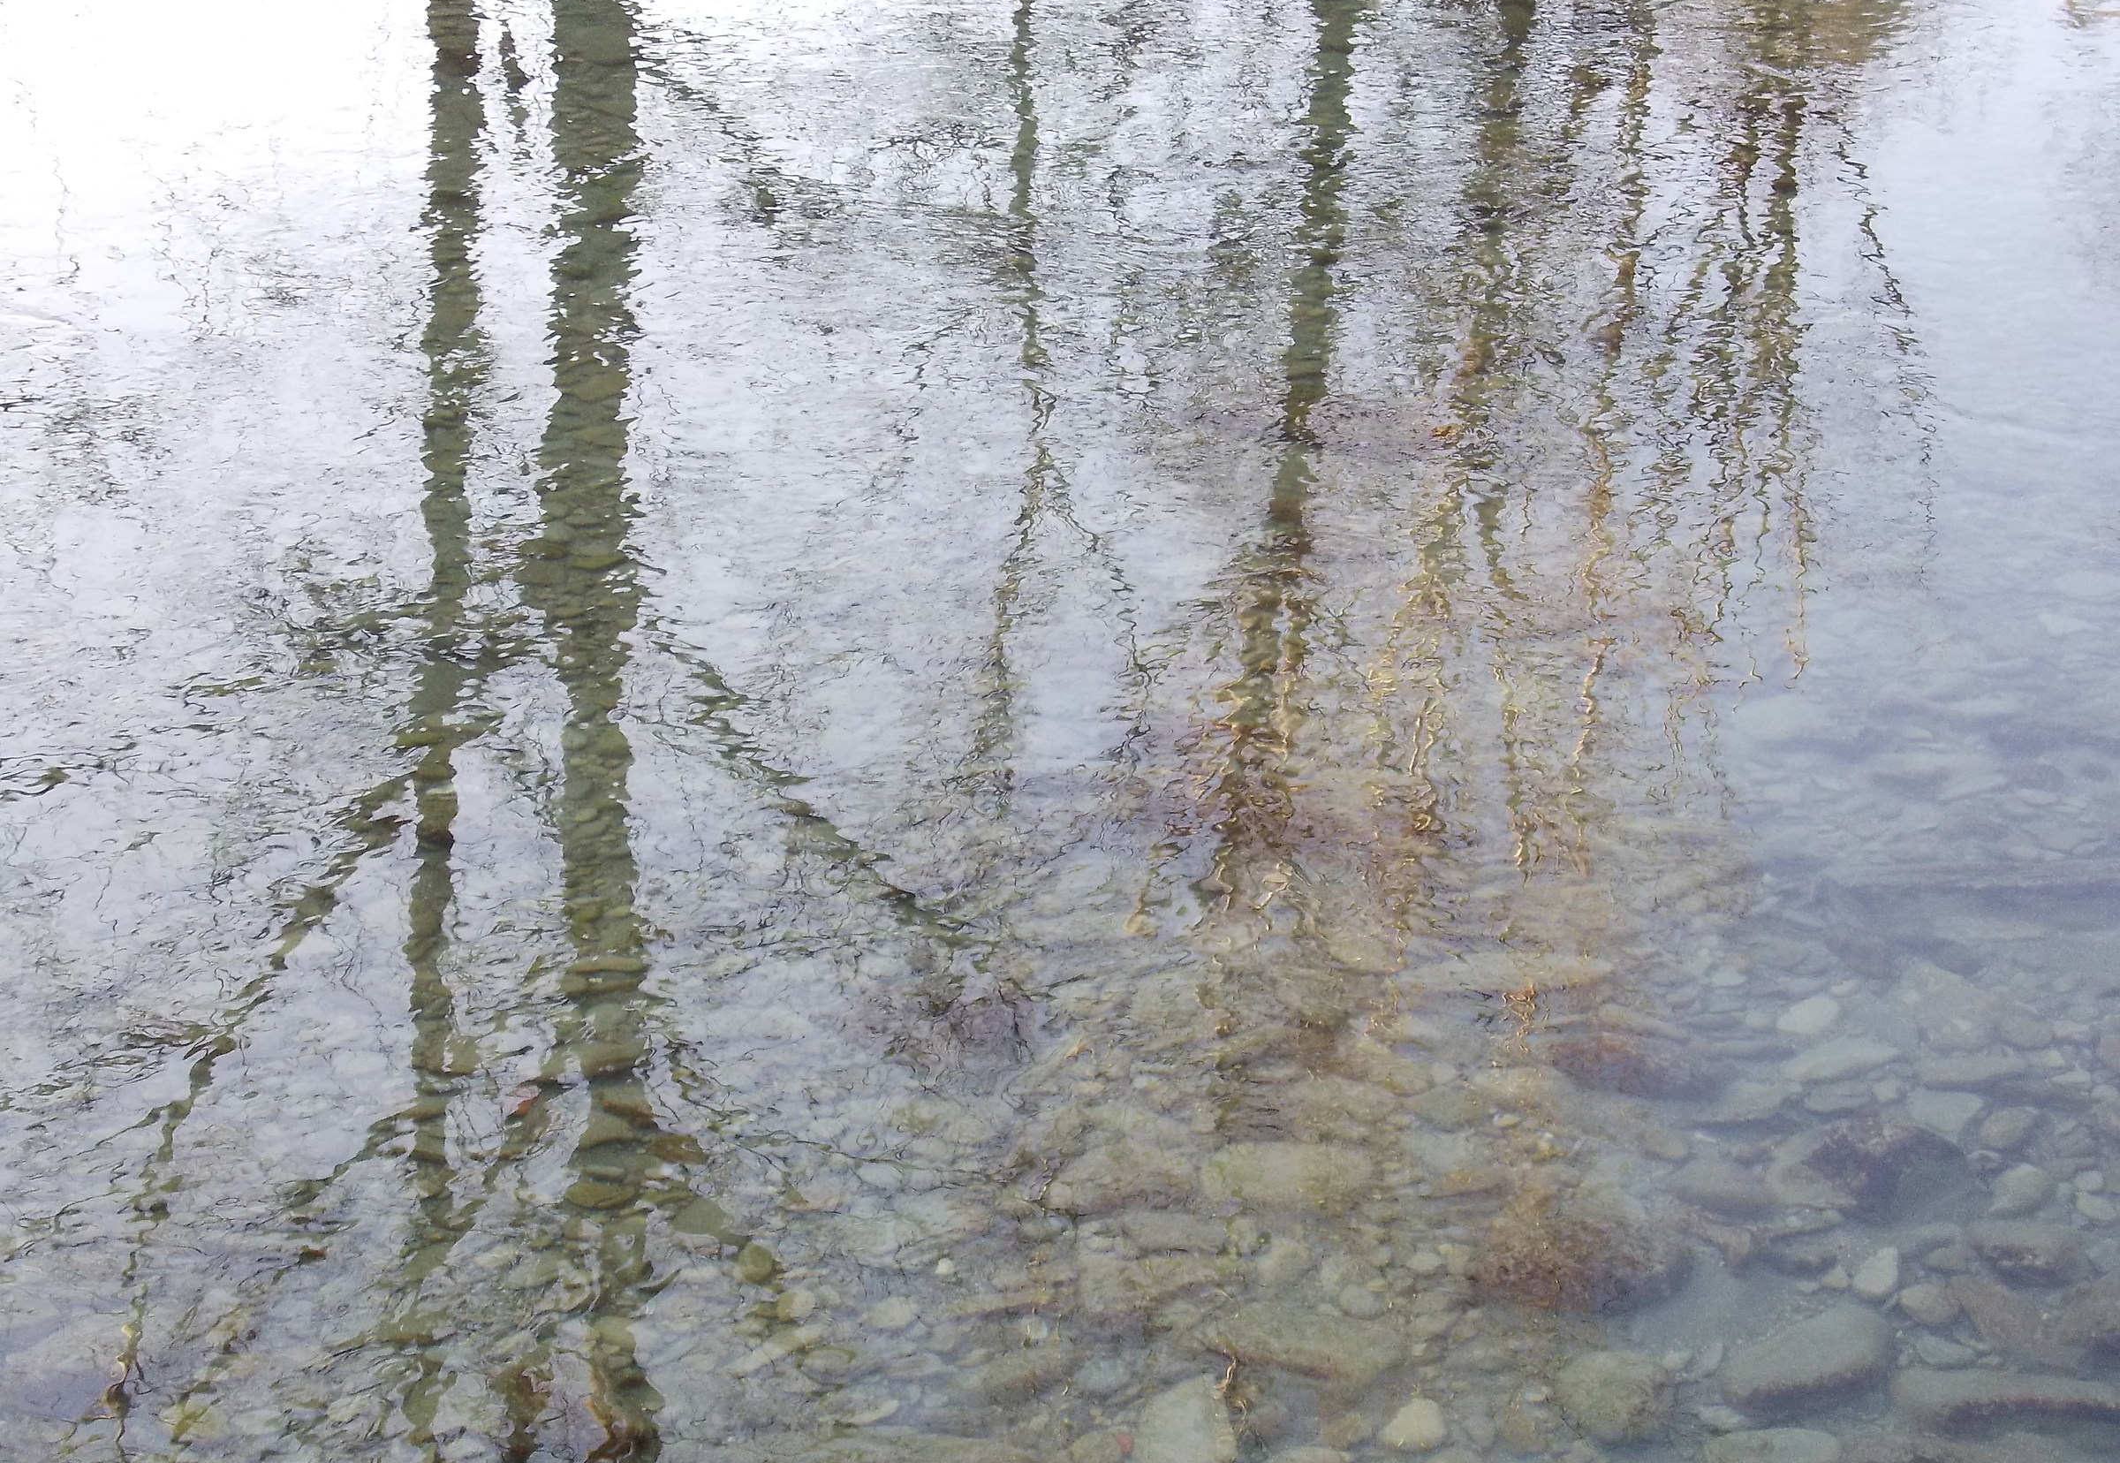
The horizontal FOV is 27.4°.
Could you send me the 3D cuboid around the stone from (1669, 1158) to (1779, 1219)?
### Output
[{"bbox_3d":[0.685,0.471,4.484,0.112,0.056,0.070,0,25,0],"label":"stone"}]

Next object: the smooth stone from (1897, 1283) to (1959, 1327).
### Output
[{"bbox_3d":[0.850,0.561,4.260,0.058,0.033,0.045,3,20,8],"label":"smooth stone"}]

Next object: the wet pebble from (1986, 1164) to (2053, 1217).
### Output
[{"bbox_3d":[0.993,0.475,4.498,0.068,0.040,0.078,-9,26,-18],"label":"wet pebble"}]

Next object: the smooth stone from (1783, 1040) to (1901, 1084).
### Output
[{"bbox_3d":[0.853,0.361,4.745,0.138,0.038,0.068,-9,26,-18],"label":"smooth stone"}]

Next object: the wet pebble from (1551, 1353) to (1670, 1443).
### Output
[{"bbox_3d":[0.523,0.632,4.126,0.112,0.067,0.119,0,25,0],"label":"wet pebble"}]

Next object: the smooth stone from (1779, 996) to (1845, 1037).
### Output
[{"bbox_3d":[0.849,0.322,4.916,0.075,0.032,0.062,-5,21,-14],"label":"smooth stone"}]

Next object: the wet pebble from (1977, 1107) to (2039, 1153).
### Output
[{"bbox_3d":[1.006,0.423,4.613,0.067,0.035,0.069,-6,26,-14],"label":"wet pebble"}]

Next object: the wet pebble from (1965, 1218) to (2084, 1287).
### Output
[{"bbox_3d":[0.965,0.520,4.343,0.122,0.051,0.073,1,20,3],"label":"wet pebble"}]

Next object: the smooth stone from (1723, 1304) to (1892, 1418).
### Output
[{"bbox_3d":[0.709,0.596,4.126,0.176,0.057,0.107,-10,22,-26],"label":"smooth stone"}]

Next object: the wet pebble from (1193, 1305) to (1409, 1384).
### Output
[{"bbox_3d":[0.232,0.593,4.210,0.208,0.066,0.090,8,26,16],"label":"wet pebble"}]

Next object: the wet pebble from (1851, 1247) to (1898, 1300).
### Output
[{"bbox_3d":[0.811,0.540,4.323,0.049,0.028,0.069,5,21,14],"label":"wet pebble"}]

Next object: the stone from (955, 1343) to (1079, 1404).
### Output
[{"bbox_3d":[-0.041,0.617,4.178,0.118,0.050,0.067,-3,25,-7],"label":"stone"}]

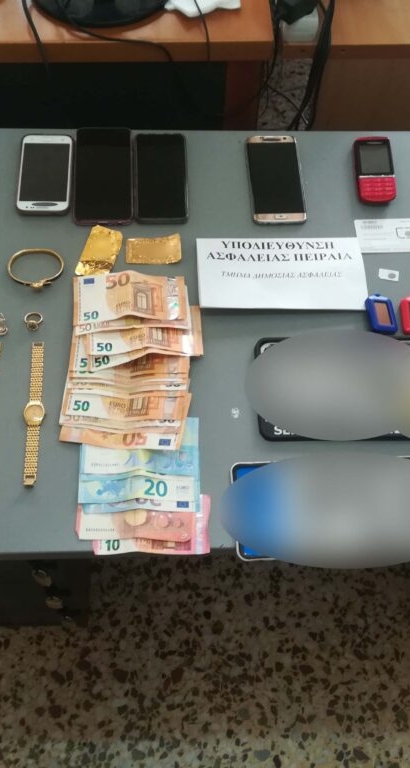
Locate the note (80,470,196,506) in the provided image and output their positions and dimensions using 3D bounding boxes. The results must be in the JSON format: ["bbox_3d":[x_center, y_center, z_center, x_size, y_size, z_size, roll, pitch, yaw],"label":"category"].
[{"bbox_3d":[-0.072,0.095,0.844,0.132,0.012,0.072,0,63,-2],"label":"note"}]

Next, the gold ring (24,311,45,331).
[{"bbox_3d":[-0.212,-0.078,0.948,0.021,0.011,0.024,-1,64,-2],"label":"gold ring"}]

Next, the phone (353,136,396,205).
[{"bbox_3d":[0.233,-0.292,1.054,0.048,0.013,0.111,0,63,-1],"label":"phone"}]

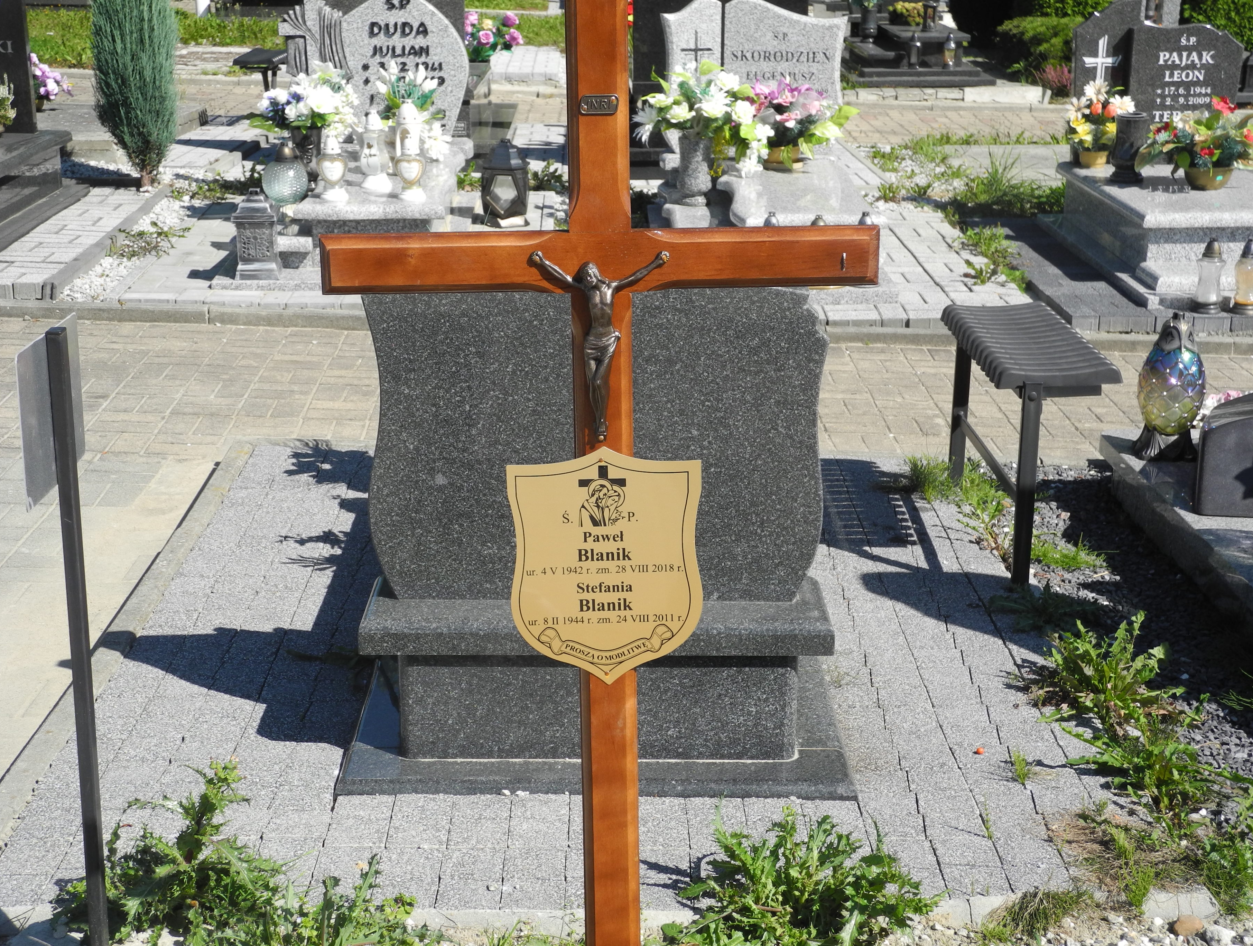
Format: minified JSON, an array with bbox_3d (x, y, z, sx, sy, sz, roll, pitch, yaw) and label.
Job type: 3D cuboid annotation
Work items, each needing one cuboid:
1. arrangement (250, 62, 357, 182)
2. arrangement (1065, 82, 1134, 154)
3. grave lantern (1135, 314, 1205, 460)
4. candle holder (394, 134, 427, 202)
[{"bbox_3d":[-1.425,-1.530,8.850,0.467,0.564,0.397,-1,16,-2],"label":"arrangement"},{"bbox_3d":[2.133,-1.598,9.030,0.304,0.337,0.274,0,16,0],"label":"arrangement"},{"bbox_3d":[1.405,-0.229,5.170,0.182,0.371,0.173,-1,16,-2],"label":"grave lantern"},{"bbox_3d":[-0.848,-1.196,7.870,0.123,0.259,0.099,-2,16,-5],"label":"candle holder"}]

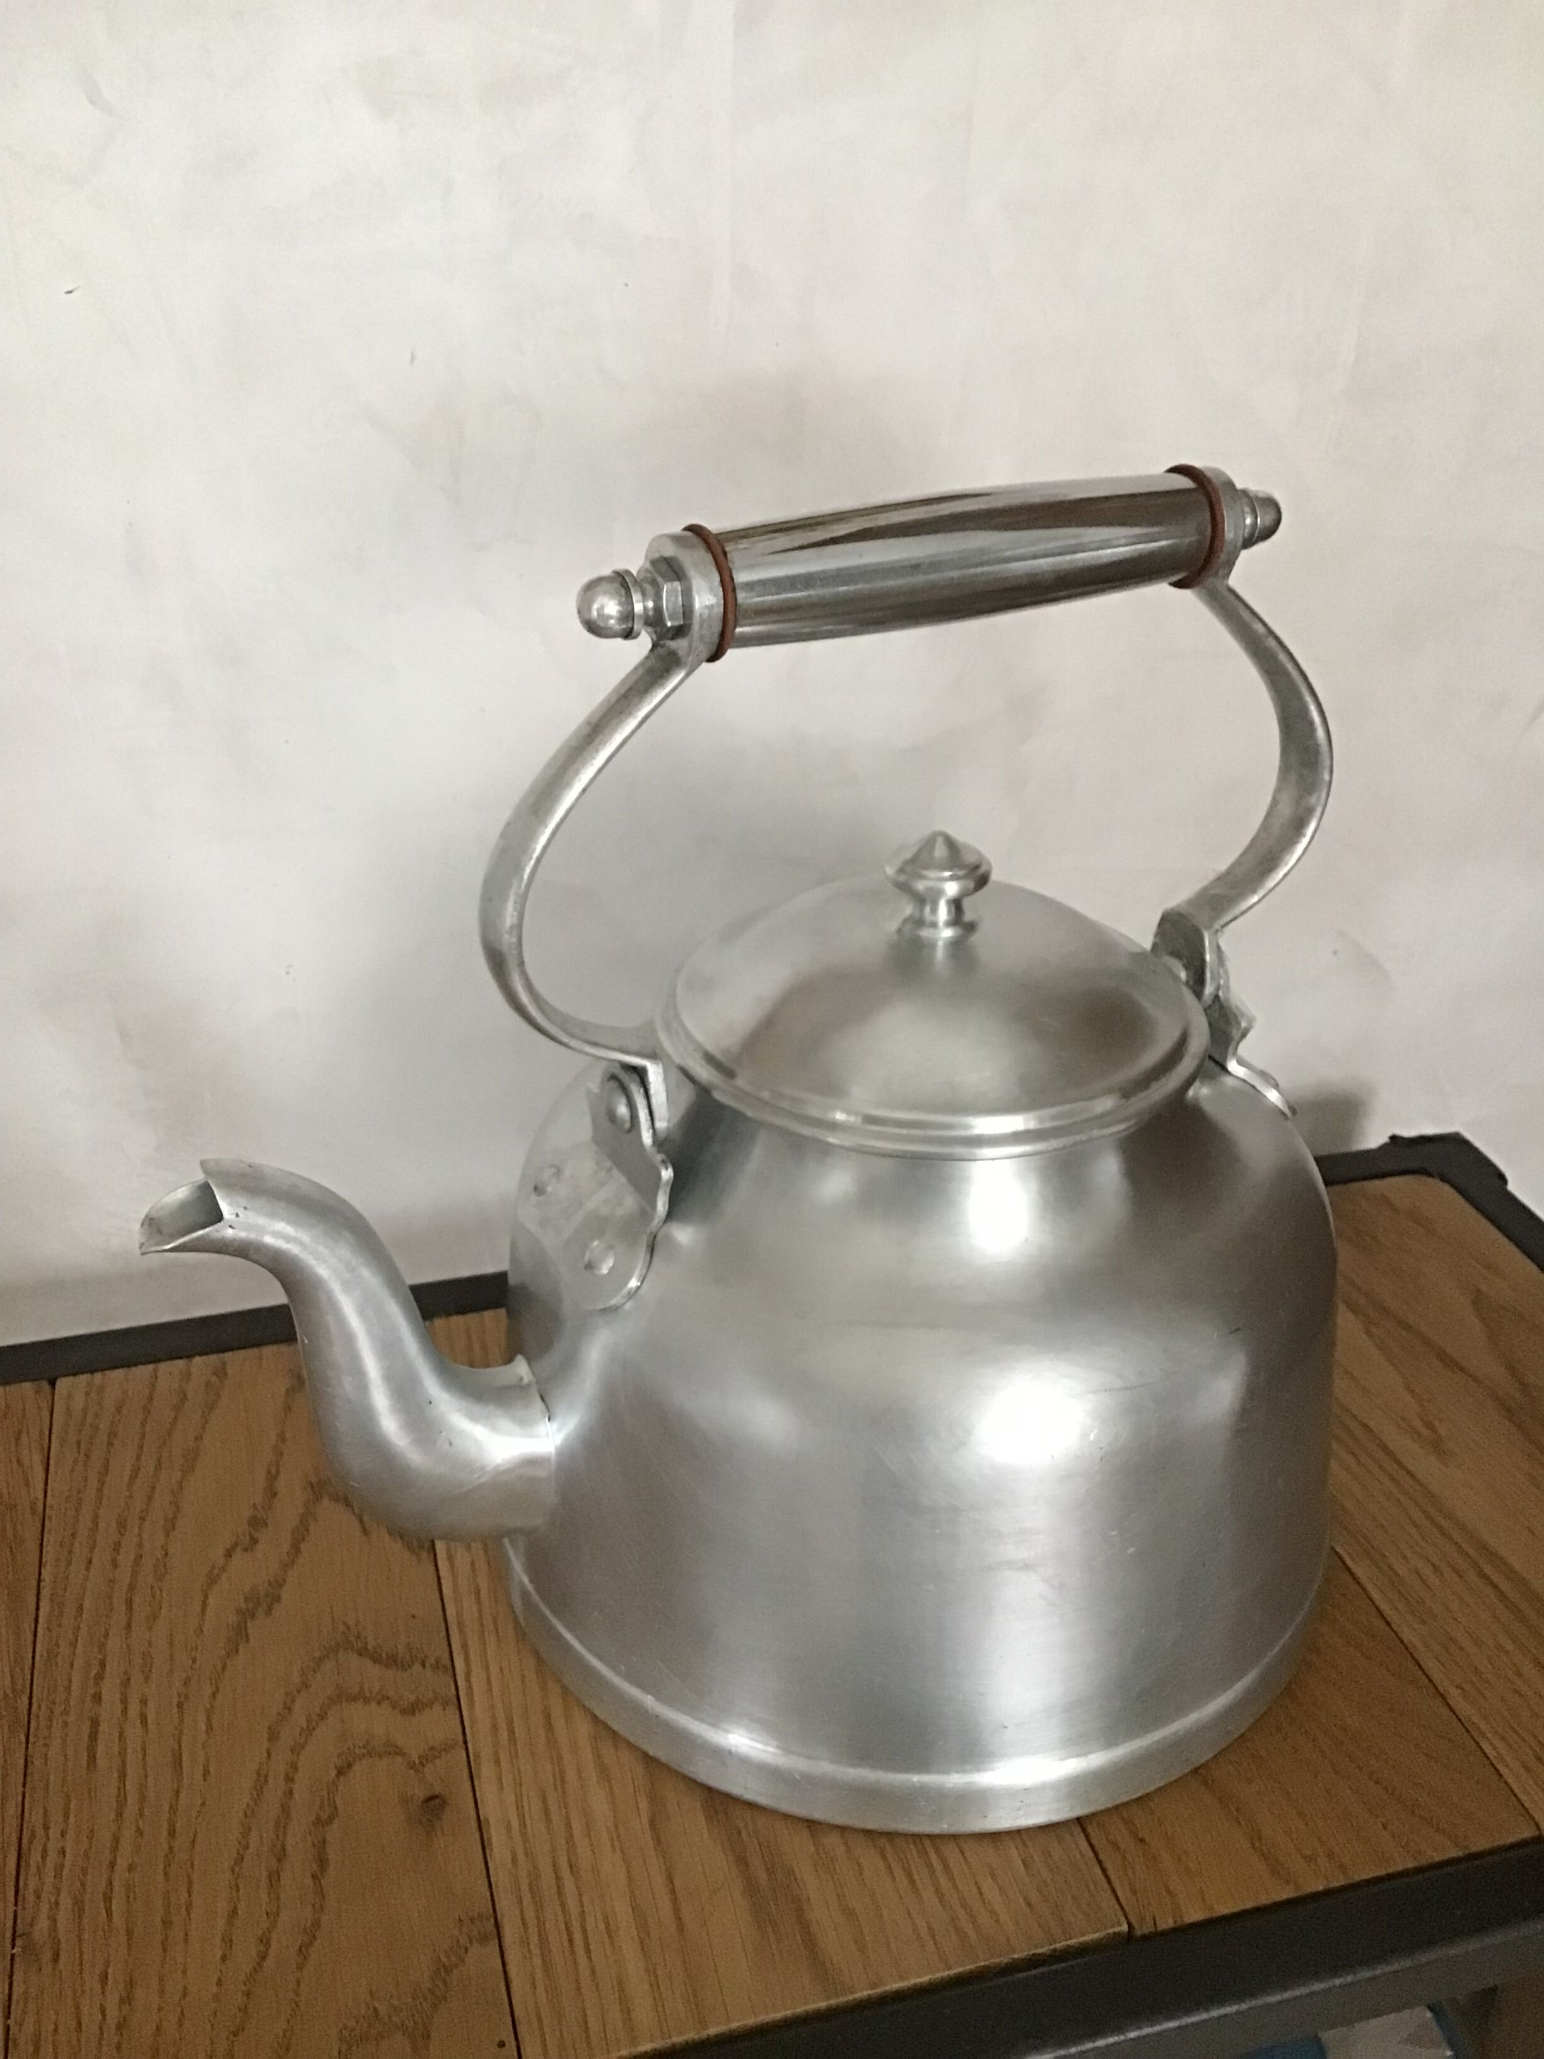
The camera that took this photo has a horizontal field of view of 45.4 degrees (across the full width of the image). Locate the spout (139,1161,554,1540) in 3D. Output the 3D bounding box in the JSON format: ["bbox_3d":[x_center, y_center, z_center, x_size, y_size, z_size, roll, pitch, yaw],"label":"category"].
[{"bbox_3d":[-0.084,0.066,0.373,0.074,0.105,0.037,-13,31,-23],"label":"spout"}]

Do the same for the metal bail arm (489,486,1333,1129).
[{"bbox_3d":[0.035,-0.046,0.380,0.195,0.128,0.026,-13,31,-23],"label":"metal bail arm"}]

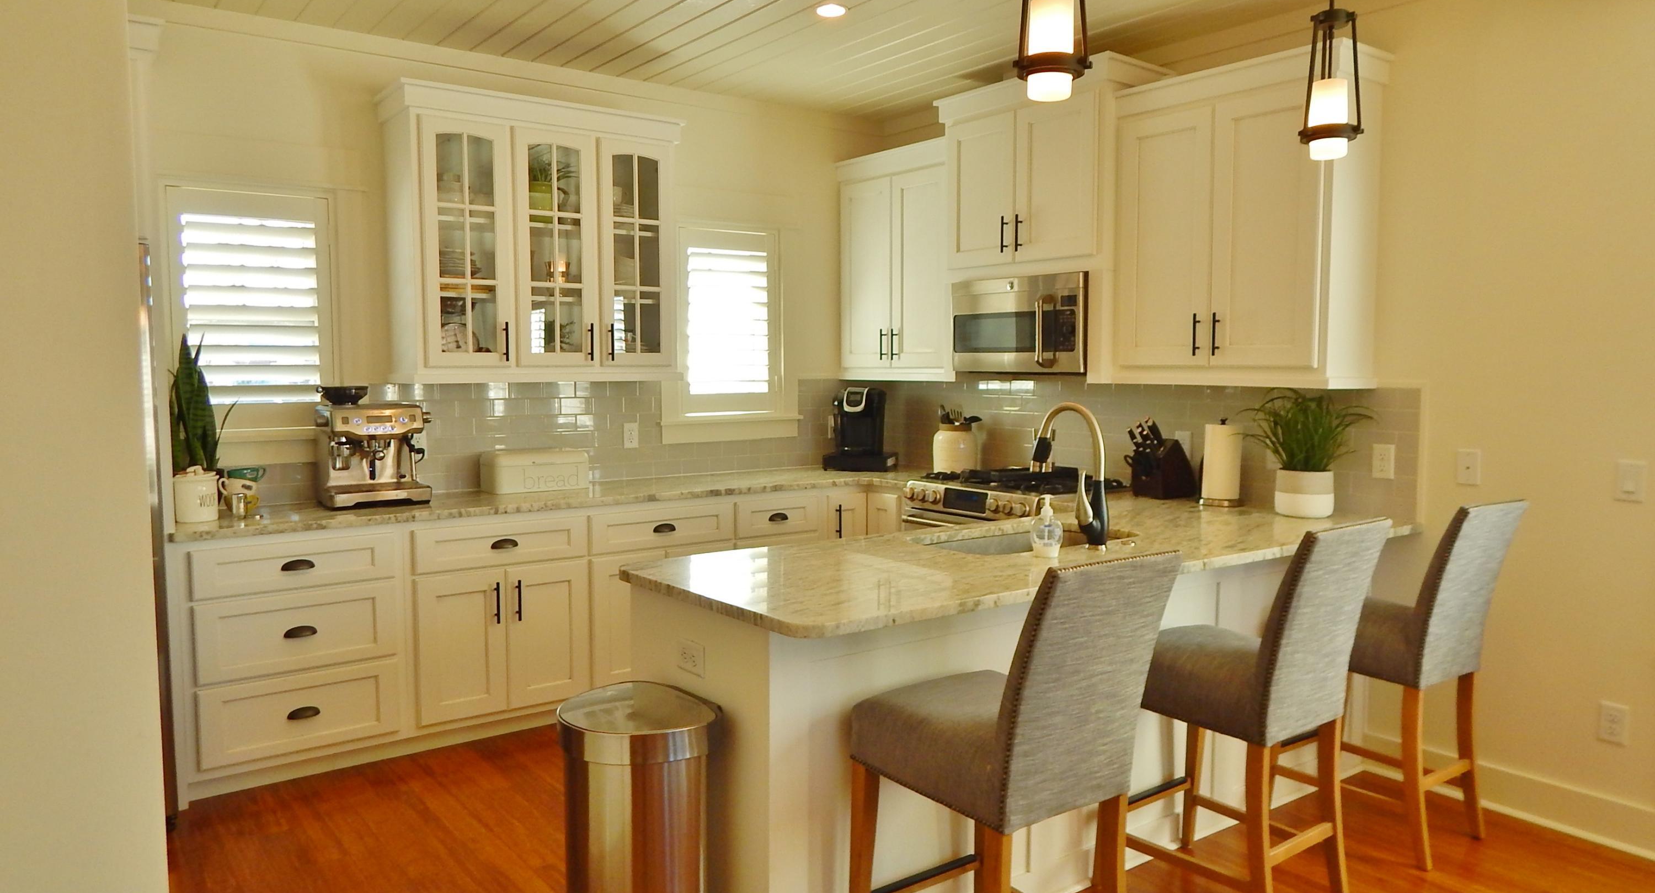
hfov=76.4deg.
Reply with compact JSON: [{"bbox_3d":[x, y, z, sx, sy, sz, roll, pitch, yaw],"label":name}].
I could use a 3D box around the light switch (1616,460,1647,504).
[{"bbox_3d":[2.369,0.103,3.100,0.010,0.118,0.076,-3,5,-36],"label":"light switch"}]

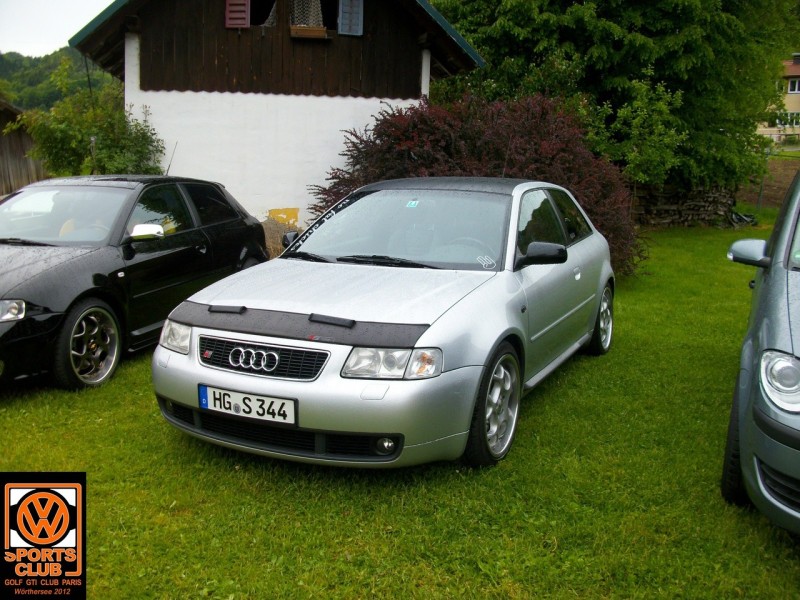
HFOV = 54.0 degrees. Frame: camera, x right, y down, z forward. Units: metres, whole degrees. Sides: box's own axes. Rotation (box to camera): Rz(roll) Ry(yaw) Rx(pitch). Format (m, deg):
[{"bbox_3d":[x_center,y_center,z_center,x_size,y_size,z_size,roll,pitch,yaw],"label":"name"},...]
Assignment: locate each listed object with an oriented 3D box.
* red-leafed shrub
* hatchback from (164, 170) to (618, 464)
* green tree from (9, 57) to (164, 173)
[{"bbox_3d":[1.141,-1.621,11.114,4.500,2.400,3.700,1,9,6],"label":"red-leafed shrub"},{"bbox_3d":[0.257,-0.114,5.242,1.800,1.400,4.155,5,11,26],"label":"hatchback"},{"bbox_3d":[-4.551,-1.882,11.076,2.300,2.890,2.200,-3,10,-22],"label":"green tree"}]

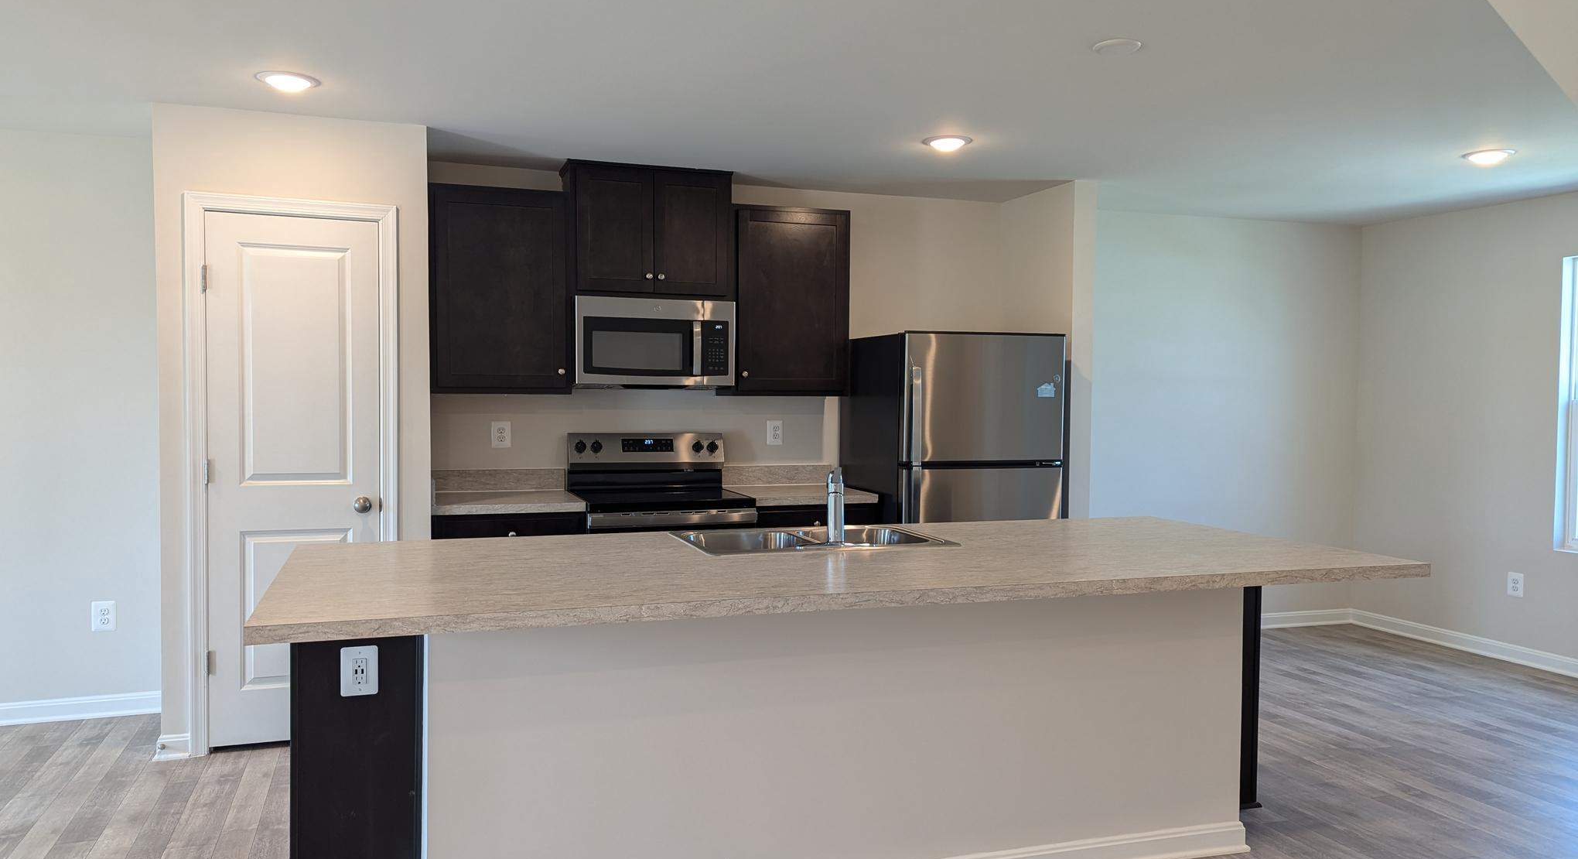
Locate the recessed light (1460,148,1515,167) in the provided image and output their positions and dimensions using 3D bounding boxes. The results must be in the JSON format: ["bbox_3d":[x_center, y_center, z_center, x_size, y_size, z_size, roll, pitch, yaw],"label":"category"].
[{"bbox_3d":[2.994,-1.159,4.689,0.200,0.035,0.200,0,2,-19],"label":"recessed light"}]

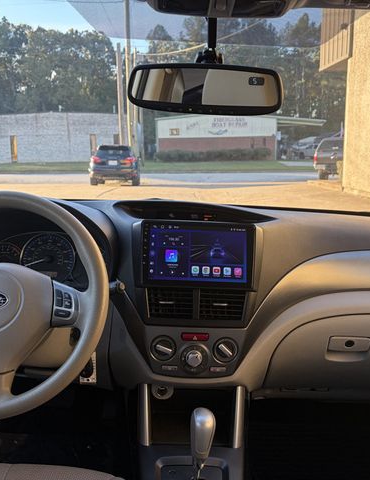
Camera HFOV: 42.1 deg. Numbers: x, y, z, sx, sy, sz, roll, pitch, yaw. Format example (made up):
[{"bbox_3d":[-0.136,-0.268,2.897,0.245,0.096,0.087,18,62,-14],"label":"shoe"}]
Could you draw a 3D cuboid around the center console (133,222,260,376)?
[{"bbox_3d":[0.024,0.119,0.965,0.245,0.305,0.090,2,-8,0],"label":"center console"}]

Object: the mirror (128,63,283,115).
[{"bbox_3d":[0.034,-0.247,0.785,0.252,0.076,0.045,5,15,11],"label":"mirror"}]

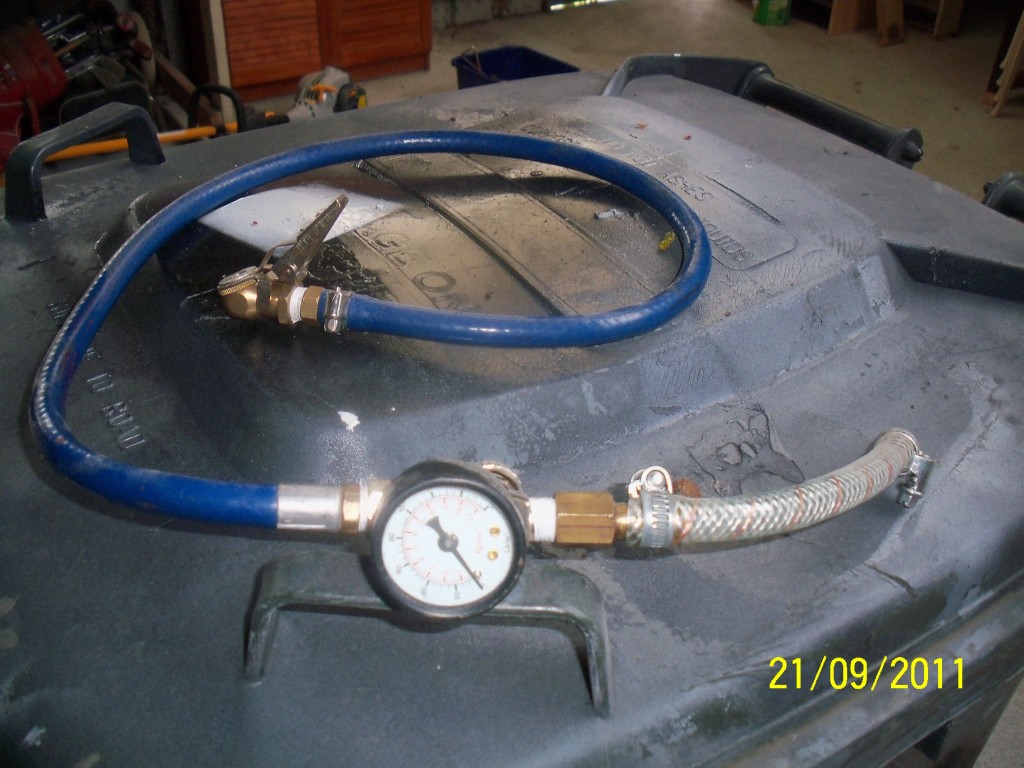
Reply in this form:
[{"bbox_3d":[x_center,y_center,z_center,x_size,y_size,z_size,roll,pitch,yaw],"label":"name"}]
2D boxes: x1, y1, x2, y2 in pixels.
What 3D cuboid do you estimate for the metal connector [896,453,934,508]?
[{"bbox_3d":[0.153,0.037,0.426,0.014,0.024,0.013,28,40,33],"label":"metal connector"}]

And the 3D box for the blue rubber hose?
[{"bbox_3d":[-0.069,-0.058,0.532,0.262,0.042,0.370,26,39,31],"label":"blue rubber hose"}]

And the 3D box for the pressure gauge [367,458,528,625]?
[{"bbox_3d":[-0.019,0.044,0.336,0.043,0.043,0.030,3,9,-3],"label":"pressure gauge"}]

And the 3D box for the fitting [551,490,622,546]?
[{"bbox_3d":[0.023,0.043,0.358,0.020,0.018,0.018,2,32,-2],"label":"fitting"}]

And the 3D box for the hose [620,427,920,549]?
[{"bbox_3d":[0.099,0.037,0.389,0.149,0.034,0.033,-19,38,-31],"label":"hose"}]

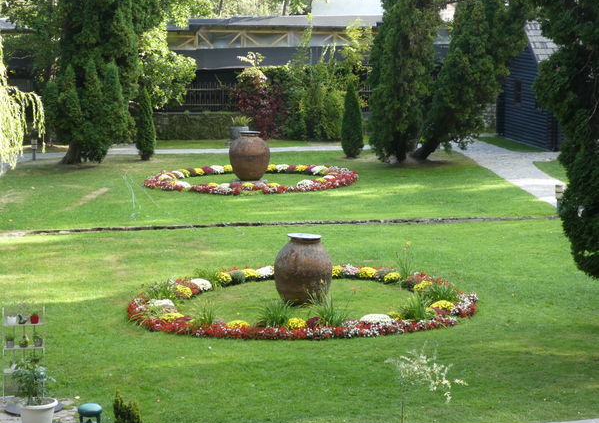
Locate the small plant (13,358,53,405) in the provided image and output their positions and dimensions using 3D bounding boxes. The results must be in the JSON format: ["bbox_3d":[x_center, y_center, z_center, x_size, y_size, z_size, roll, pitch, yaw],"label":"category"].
[{"bbox_3d":[-3.560,2.275,20.841,0.550,0.550,0.500,0,7,0],"label":"small plant"}]

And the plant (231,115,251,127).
[{"bbox_3d":[-2.129,-3.248,56.188,0.700,0.420,0.660,0,7,0],"label":"plant"}]

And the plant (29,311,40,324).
[{"bbox_3d":[-3.808,1.529,22.402,0.125,0.180,0.125,0,7,0],"label":"plant"}]

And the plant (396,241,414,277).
[{"bbox_3d":[2.169,0.982,31.866,0.360,0.700,0.360,0,7,0],"label":"plant"}]

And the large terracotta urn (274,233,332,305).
[{"bbox_3d":[0.076,1.107,29.713,1.107,1.280,1.107,0,7,0],"label":"large terracotta urn"}]

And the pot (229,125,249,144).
[{"bbox_3d":[-2.165,-2.779,56.188,0.686,0.600,0.686,0,7,0],"label":"pot"}]

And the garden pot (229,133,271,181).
[{"bbox_3d":[-1.470,-1.627,46.056,1.213,1.380,1.213,0,7,0],"label":"garden pot"}]

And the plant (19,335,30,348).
[{"bbox_3d":[-3.977,1.879,22.502,0.130,0.170,0.130,0,7,0],"label":"plant"}]

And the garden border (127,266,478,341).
[{"bbox_3d":[0.057,1.715,29.500,6.631,0.320,6.631,0,7,0],"label":"garden border"}]

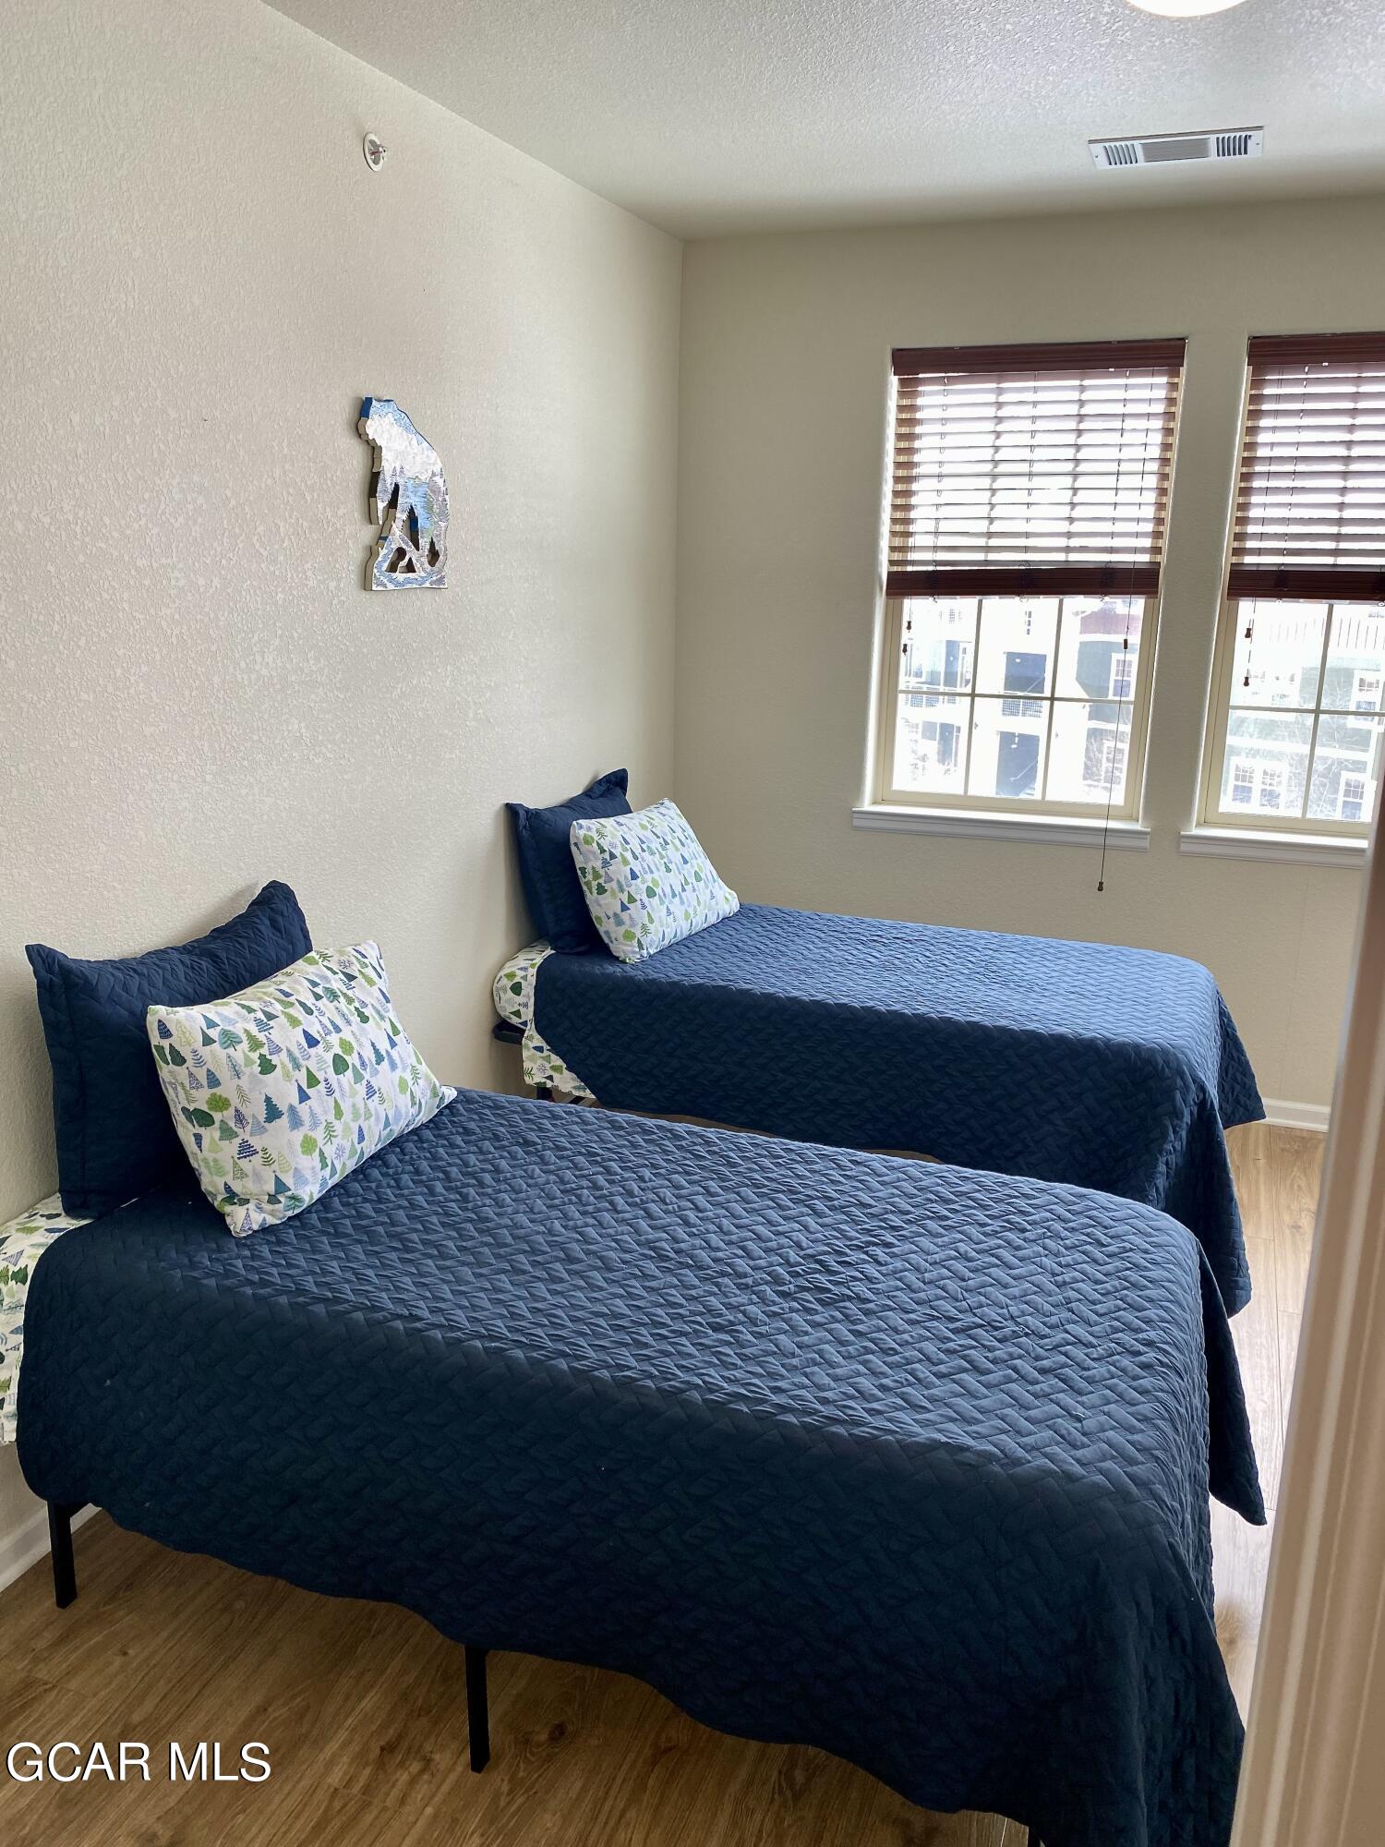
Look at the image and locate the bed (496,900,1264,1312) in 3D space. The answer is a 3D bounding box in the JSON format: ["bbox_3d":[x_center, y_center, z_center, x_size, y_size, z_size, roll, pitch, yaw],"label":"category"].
[{"bbox_3d":[0.616,0.408,3.966,1.886,0.627,1.036,7,16,20],"label":"bed"}]

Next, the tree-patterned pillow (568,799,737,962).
[{"bbox_3d":[-0.104,-0.164,4.234,0.160,0.430,0.660,-28,0,29],"label":"tree-patterned pillow"}]

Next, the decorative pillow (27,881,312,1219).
[{"bbox_3d":[-0.937,0.201,2.627,0.150,0.460,0.670,-1,13,25],"label":"decorative pillow"}]

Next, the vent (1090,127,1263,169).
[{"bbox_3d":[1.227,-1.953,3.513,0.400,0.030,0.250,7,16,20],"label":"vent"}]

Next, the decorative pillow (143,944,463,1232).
[{"bbox_3d":[-0.704,0.260,2.597,0.160,0.410,0.640,-22,3,28],"label":"decorative pillow"}]

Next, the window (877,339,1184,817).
[{"bbox_3d":[1.077,-1.109,4.596,0.919,1.501,0.100,7,16,20],"label":"window"}]

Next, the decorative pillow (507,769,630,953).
[{"bbox_3d":[-0.296,-0.206,4.240,0.140,0.450,0.680,-7,10,28],"label":"decorative pillow"}]

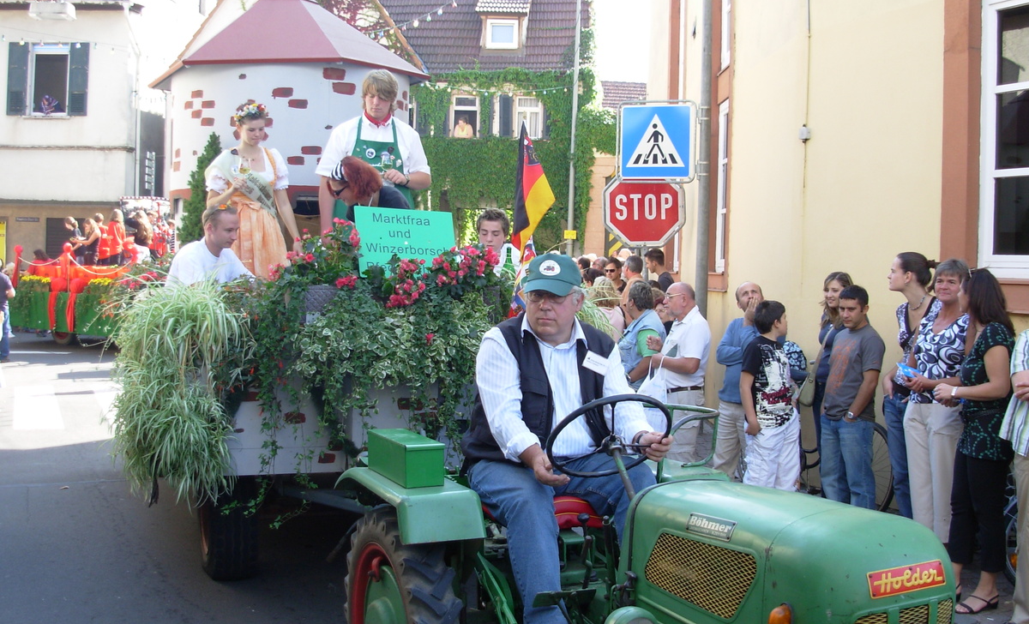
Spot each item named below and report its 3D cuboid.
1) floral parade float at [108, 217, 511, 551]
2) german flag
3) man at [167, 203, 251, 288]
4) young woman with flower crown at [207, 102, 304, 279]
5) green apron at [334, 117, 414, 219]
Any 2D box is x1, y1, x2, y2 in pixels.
[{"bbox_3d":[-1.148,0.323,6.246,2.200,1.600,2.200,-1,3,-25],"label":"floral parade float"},{"bbox_3d":[0.090,-0.632,5.800,0.230,0.680,0.140,0,3,-10],"label":"german flag"},{"bbox_3d":[-1.516,0.030,5.650,0.540,1.150,0.480,2,3,30],"label":"man"},{"bbox_3d":[-1.415,-0.277,6.100,0.520,1.700,0.450,0,3,-14],"label":"young woman with flower crown"},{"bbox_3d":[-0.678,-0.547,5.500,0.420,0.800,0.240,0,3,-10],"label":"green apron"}]

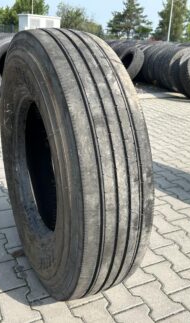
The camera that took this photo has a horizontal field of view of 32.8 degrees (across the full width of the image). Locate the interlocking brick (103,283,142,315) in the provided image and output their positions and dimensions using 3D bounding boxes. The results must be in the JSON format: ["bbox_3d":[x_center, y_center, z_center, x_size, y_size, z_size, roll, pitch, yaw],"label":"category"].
[{"bbox_3d":[0.090,0.603,1.411,0.161,0.070,0.198,-7,22,-27],"label":"interlocking brick"}]

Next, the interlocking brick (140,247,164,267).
[{"bbox_3d":[0.249,0.510,1.707,0.162,0.070,0.198,-7,22,-27],"label":"interlocking brick"}]

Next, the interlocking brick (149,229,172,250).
[{"bbox_3d":[0.328,0.462,1.853,0.162,0.070,0.198,-7,22,-27],"label":"interlocking brick"}]

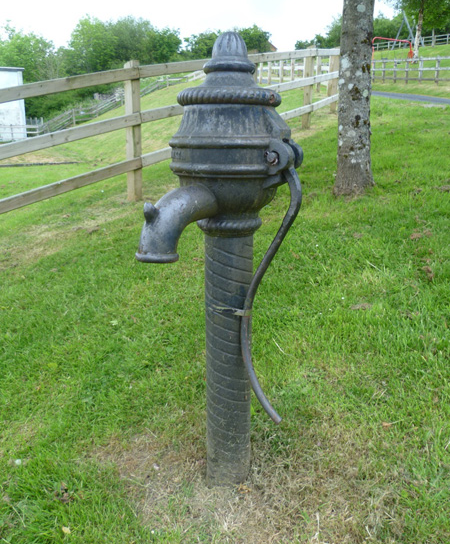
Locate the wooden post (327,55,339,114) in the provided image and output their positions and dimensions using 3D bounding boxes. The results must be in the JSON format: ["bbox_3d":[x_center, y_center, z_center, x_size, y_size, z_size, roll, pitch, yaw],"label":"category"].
[{"bbox_3d":[1.935,-3.410,8.695,0.100,1.080,0.100,7,13,29],"label":"wooden post"}]

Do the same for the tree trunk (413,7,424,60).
[{"bbox_3d":[10.540,-13.029,26.433,0.500,2.830,0.450,0,12,0],"label":"tree trunk"}]

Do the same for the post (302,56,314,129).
[{"bbox_3d":[1.245,-2.726,7.252,0.100,1.120,0.100,7,13,29],"label":"post"}]

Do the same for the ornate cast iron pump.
[{"bbox_3d":[-0.003,0.017,1.449,0.500,1.402,0.480,-9,14,-37],"label":"ornate cast iron pump"}]

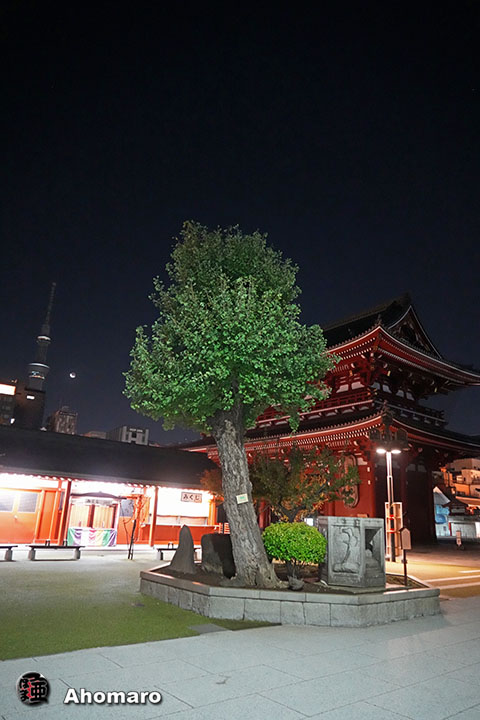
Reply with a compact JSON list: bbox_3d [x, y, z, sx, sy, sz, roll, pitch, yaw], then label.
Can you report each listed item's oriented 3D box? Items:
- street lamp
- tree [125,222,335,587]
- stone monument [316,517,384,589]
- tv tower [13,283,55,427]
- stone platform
[{"bbox_3d":[6.273,5.294,20.137,1.650,5.850,1.300,-3,-19,17],"label":"street lamp"},{"bbox_3d":[-0.222,0.439,9.367,4.130,7.050,4.000,3,-18,1],"label":"tree"},{"bbox_3d":[2.101,3.629,9.154,1.250,1.150,1.100,-3,-19,20],"label":"stone monument"},{"bbox_3d":[-558.515,61.103,1315.264,66.000,634.000,66.000,11,-19,-22],"label":"tv tower"},{"bbox_3d":[0.896,4.379,9.296,5.344,0.400,4.672,2,-18,3],"label":"stone platform"}]

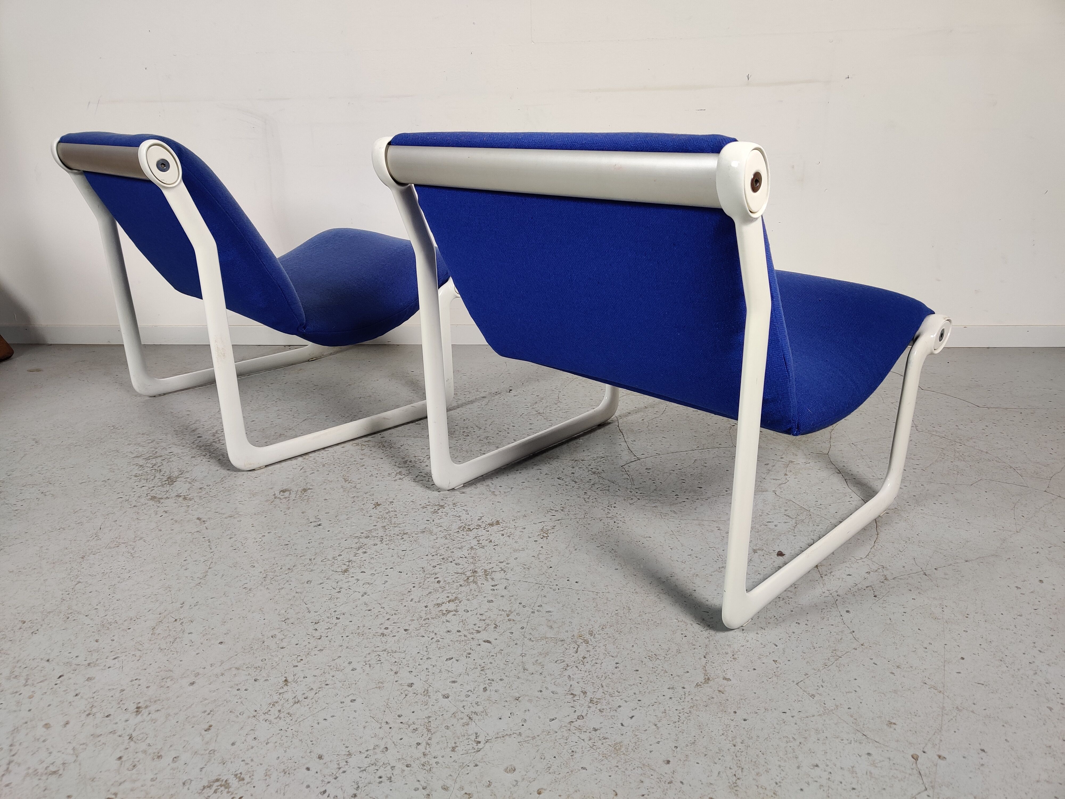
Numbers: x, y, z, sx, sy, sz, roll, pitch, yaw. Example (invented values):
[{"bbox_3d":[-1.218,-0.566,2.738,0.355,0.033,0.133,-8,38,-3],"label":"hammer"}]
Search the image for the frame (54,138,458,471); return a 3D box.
[{"bbox_3d":[-0.638,-0.315,2.082,0.748,0.702,0.713,-18,25,-37],"label":"frame"}]

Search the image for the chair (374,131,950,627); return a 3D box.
[{"bbox_3d":[0.254,-0.129,1.509,0.748,0.693,0.713,-20,27,-41],"label":"chair"}]

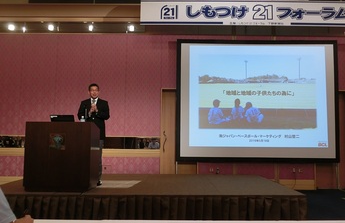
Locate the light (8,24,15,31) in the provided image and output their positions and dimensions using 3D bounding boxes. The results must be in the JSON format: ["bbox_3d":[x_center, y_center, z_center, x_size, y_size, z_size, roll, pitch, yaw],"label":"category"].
[{"bbox_3d":[-3.727,-1.938,6.700,0.140,0.133,0.140,1,-5,0],"label":"light"}]

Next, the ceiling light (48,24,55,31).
[{"bbox_3d":[-2.804,-1.935,6.701,0.140,0.133,0.140,1,-5,0],"label":"ceiling light"}]

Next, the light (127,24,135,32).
[{"bbox_3d":[-0.955,-1.917,6.700,0.160,0.152,0.160,1,-5,0],"label":"light"}]

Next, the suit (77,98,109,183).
[{"bbox_3d":[-1.327,0.482,4.855,0.520,1.415,0.360,1,-5,-9],"label":"suit"}]

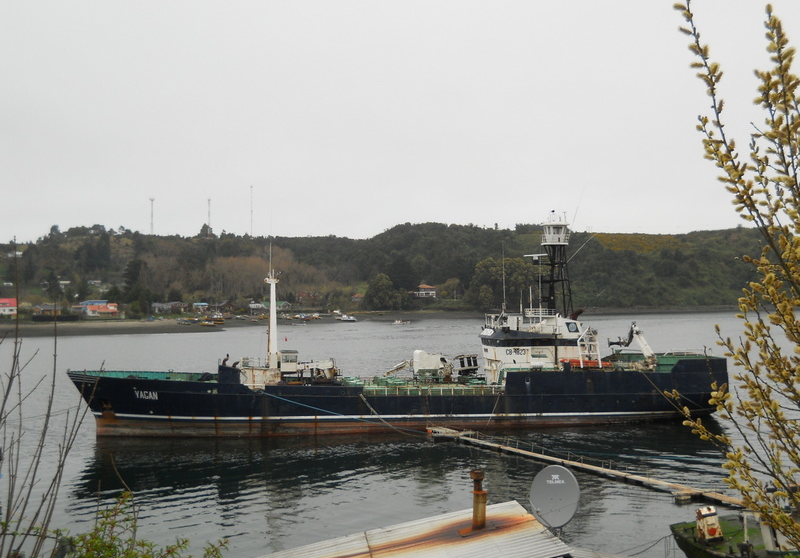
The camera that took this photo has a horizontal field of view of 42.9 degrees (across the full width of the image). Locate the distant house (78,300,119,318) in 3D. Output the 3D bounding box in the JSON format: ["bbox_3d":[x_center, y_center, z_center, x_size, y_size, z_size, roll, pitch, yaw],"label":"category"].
[{"bbox_3d":[-111.200,10.900,375.000,14.000,6.200,10.000,0,-1,-16],"label":"distant house"}]

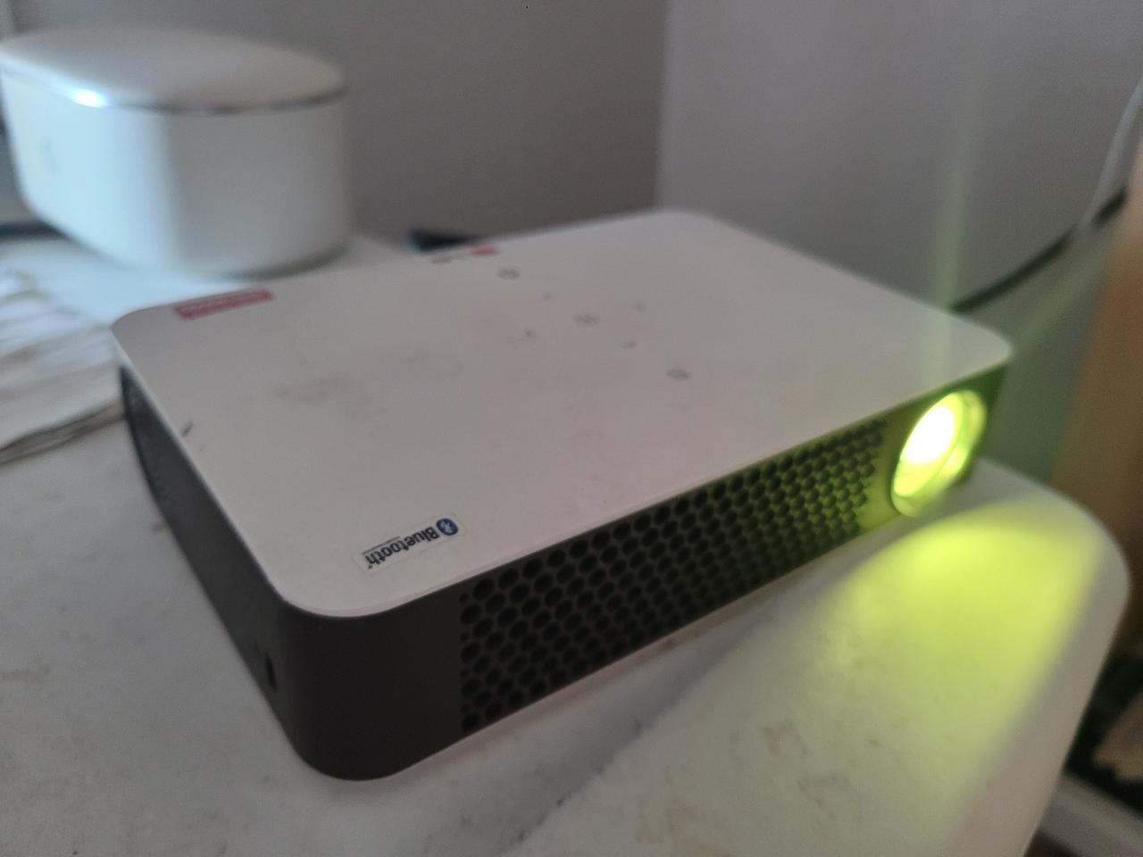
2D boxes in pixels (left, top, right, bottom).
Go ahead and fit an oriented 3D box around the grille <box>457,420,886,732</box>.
[{"bbox_3d":[0.022,0.022,0.153,0.099,0.030,0.005,-18,37,-32],"label":"grille"}]

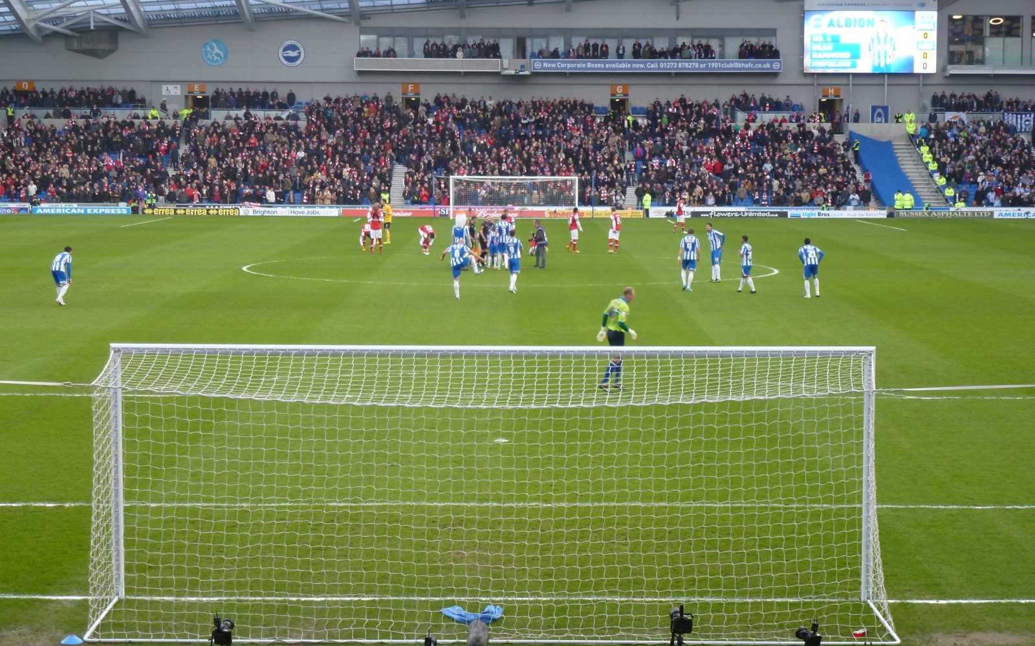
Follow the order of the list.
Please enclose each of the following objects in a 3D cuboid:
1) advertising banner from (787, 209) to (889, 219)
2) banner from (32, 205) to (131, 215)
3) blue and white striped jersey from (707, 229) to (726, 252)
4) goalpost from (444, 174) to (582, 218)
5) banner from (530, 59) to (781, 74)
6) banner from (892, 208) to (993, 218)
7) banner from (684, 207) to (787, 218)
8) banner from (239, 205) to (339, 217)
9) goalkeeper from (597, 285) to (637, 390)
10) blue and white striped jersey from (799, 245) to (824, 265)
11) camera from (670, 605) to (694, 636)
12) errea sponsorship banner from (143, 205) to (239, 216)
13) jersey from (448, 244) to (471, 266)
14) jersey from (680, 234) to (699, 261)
[{"bbox_3d":[19.499,-6.624,118.200,6.150,0.550,0.120,0,5,0],"label":"advertising banner"},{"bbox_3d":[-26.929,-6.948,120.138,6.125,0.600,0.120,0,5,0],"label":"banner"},{"bbox_3d":[6.258,-2.587,61.264,0.380,0.700,0.520,-5,8,-45],"label":"blue and white striped jersey"},{"bbox_3d":[-0.192,-7.412,115.300,7.560,2.520,1.700,0,5,0],"label":"goalpost"},{"bbox_3d":[9.562,-17.673,134.000,17.200,0.980,0.150,0,5,0],"label":"banner"},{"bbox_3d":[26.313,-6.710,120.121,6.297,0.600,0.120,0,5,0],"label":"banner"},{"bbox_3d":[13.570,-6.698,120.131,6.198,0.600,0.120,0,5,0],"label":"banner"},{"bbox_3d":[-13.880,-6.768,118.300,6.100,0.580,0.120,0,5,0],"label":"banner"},{"bbox_3d":[1.783,0.278,35.221,0.520,1.840,0.640,-4,7,-40],"label":"goalkeeper"},{"bbox_3d":[8.560,-1.978,56.600,0.660,0.600,0.340,0,5,-6],"label":"blue and white striped jersey"},{"bbox_3d":[1.354,2.461,16.030,0.170,0.230,0.250,-1,14,-17],"label":"camera"},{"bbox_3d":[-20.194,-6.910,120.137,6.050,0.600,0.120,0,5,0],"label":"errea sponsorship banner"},{"bbox_3d":[-1.660,-1.899,54.656,0.640,0.660,0.360,0,5,3],"label":"jersey"},{"bbox_3d":[5.122,-2.242,57.933,0.580,0.750,0.320,0,5,0],"label":"jersey"}]

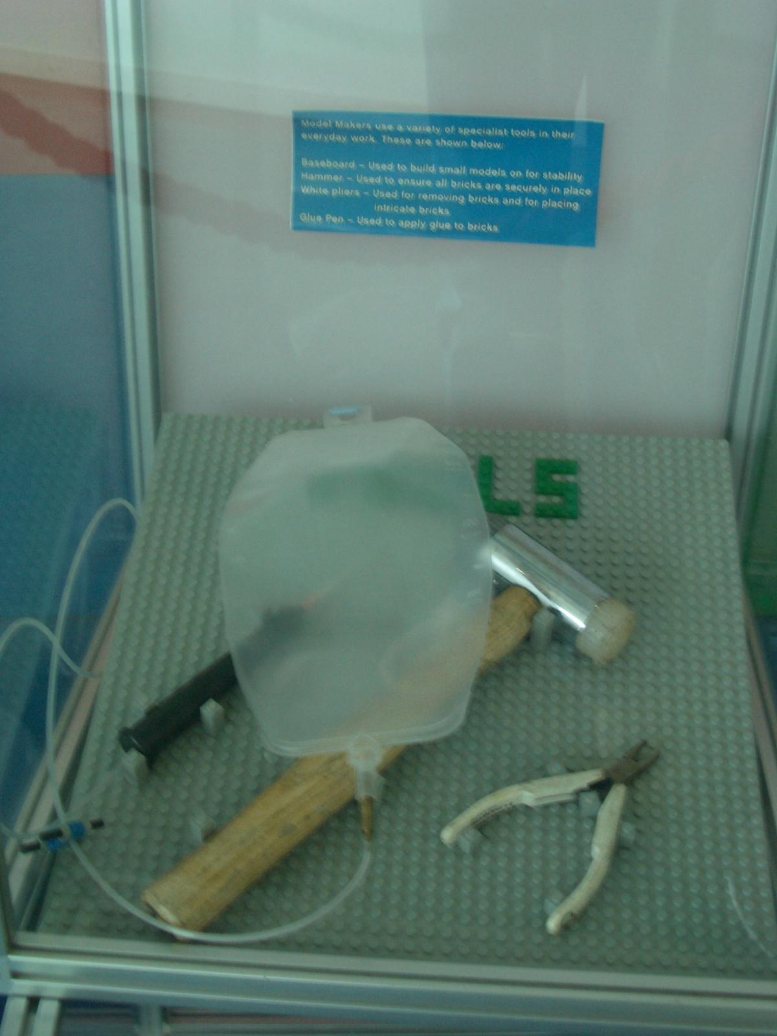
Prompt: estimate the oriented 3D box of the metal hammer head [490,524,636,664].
[{"bbox_3d":[0.086,0.034,0.769,0.094,0.033,0.033,37,56,25],"label":"metal hammer head"}]

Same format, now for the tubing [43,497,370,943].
[{"bbox_3d":[-0.085,0.086,0.717,0.172,0.040,0.254,3,48,3],"label":"tubing"}]

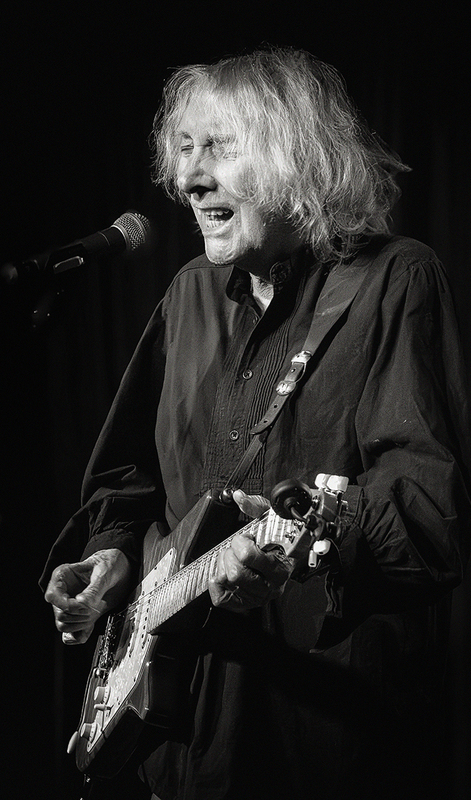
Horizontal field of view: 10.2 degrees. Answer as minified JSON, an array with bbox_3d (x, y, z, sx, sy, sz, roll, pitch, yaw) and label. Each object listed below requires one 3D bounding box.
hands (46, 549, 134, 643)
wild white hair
[{"bbox_3d":[-0.176,0.236,3.180,0.100,0.115,0.090,3,-4,-44],"label":"hands"},{"bbox_3d":[0.054,-0.292,3.160,0.285,0.265,0.250,-7,2,-41],"label":"wild white hair"}]

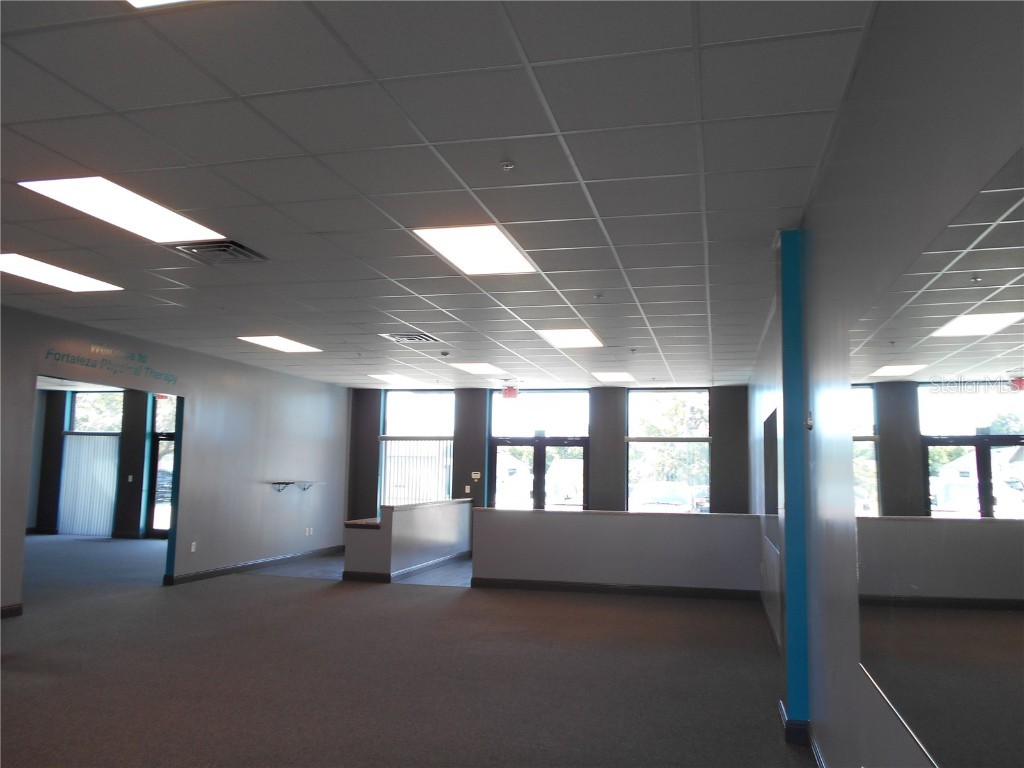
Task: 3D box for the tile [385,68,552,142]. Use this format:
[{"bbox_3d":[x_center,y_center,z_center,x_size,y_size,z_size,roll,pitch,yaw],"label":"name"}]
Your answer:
[{"bbox_3d":[-0.161,-1.158,3.217,0.610,0.020,0.610,0,-6,15],"label":"tile"}]

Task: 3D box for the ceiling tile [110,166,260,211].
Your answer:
[{"bbox_3d":[-1.791,-1.089,4.286,0.595,0.020,0.584,0,-6,15],"label":"ceiling tile"}]

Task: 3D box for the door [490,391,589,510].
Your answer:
[{"bbox_3d":[0.483,1.609,14.160,1.880,3.040,0.120,0,-6,15],"label":"door"}]

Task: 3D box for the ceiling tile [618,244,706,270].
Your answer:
[{"bbox_3d":[1.044,-0.895,5.364,0.600,0.020,0.595,0,-6,15],"label":"ceiling tile"}]

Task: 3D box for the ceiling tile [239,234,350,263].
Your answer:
[{"bbox_3d":[-1.485,-0.958,5.421,0.600,0.020,0.595,0,-6,15],"label":"ceiling tile"}]

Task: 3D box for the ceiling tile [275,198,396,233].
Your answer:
[{"bbox_3d":[-1.044,-1.025,4.688,0.600,0.020,0.595,0,-6,15],"label":"ceiling tile"}]

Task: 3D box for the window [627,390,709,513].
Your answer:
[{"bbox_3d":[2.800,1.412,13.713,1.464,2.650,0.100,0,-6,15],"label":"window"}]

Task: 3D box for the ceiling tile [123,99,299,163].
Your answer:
[{"bbox_3d":[-1.350,-1.158,3.538,0.600,0.020,0.595,0,-6,15],"label":"ceiling tile"}]

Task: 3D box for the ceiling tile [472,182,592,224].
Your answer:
[{"bbox_3d":[0.146,-1.032,4.403,0.595,0.020,0.584,0,-6,15],"label":"ceiling tile"}]

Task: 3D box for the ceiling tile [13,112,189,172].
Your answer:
[{"bbox_3d":[-1.929,-1.151,3.684,0.605,0.020,0.605,0,-6,15],"label":"ceiling tile"}]

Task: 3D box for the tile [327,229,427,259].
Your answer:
[{"bbox_3d":[-0.891,-0.959,5.263,0.600,0.020,0.595,0,-6,15],"label":"tile"}]

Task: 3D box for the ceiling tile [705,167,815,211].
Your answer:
[{"bbox_3d":[1.301,-1.039,4.103,0.521,0.020,0.584,0,-6,15],"label":"ceiling tile"}]

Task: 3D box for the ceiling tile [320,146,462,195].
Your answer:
[{"bbox_3d":[-0.594,-1.090,3.959,0.610,0.020,0.610,0,-6,15],"label":"ceiling tile"}]

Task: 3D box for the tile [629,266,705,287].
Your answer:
[{"bbox_3d":[1.208,-0.832,5.988,0.610,0.020,0.610,0,-6,15],"label":"tile"}]

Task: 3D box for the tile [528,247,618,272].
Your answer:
[{"bbox_3d":[0.449,-0.899,5.565,0.595,0.020,0.584,0,-6,15],"label":"tile"}]

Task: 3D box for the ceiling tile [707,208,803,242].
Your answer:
[{"bbox_3d":[1.450,-0.966,4.670,0.536,0.020,0.610,0,-6,15],"label":"ceiling tile"}]

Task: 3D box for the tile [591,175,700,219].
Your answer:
[{"bbox_3d":[0.736,-1.027,4.214,0.605,0.020,0.605,0,-6,15],"label":"tile"}]

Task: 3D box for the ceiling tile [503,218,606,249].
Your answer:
[{"bbox_3d":[0.297,-0.961,4.947,0.600,0.020,0.595,0,-6,15],"label":"ceiling tile"}]

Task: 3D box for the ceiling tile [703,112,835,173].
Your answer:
[{"bbox_3d":[1.150,-1.106,3.522,0.521,0.020,0.584,0,-6,15],"label":"ceiling tile"}]

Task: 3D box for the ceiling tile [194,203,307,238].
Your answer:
[{"bbox_3d":[-1.638,-1.024,4.846,0.600,0.020,0.595,0,-6,15],"label":"ceiling tile"}]

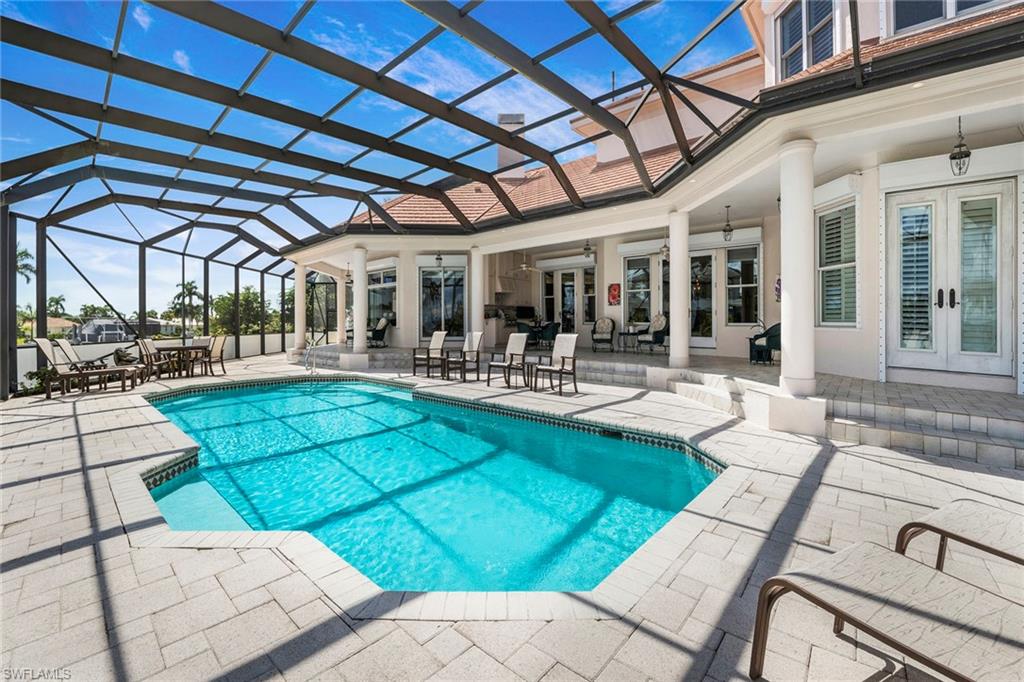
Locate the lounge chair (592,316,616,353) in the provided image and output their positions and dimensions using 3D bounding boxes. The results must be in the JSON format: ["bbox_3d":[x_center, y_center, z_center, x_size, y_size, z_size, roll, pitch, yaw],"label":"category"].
[{"bbox_3d":[2.770,-0.207,12.000,0.720,1.040,0.800,0,1,20],"label":"lounge chair"}]

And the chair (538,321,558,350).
[{"bbox_3d":[1.220,-0.157,13.000,0.650,0.870,0.650,-1,2,-41],"label":"chair"}]

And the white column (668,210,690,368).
[{"bbox_3d":[3.210,-0.960,7.660,0.360,2.940,0.360,0,1,0],"label":"white column"}]

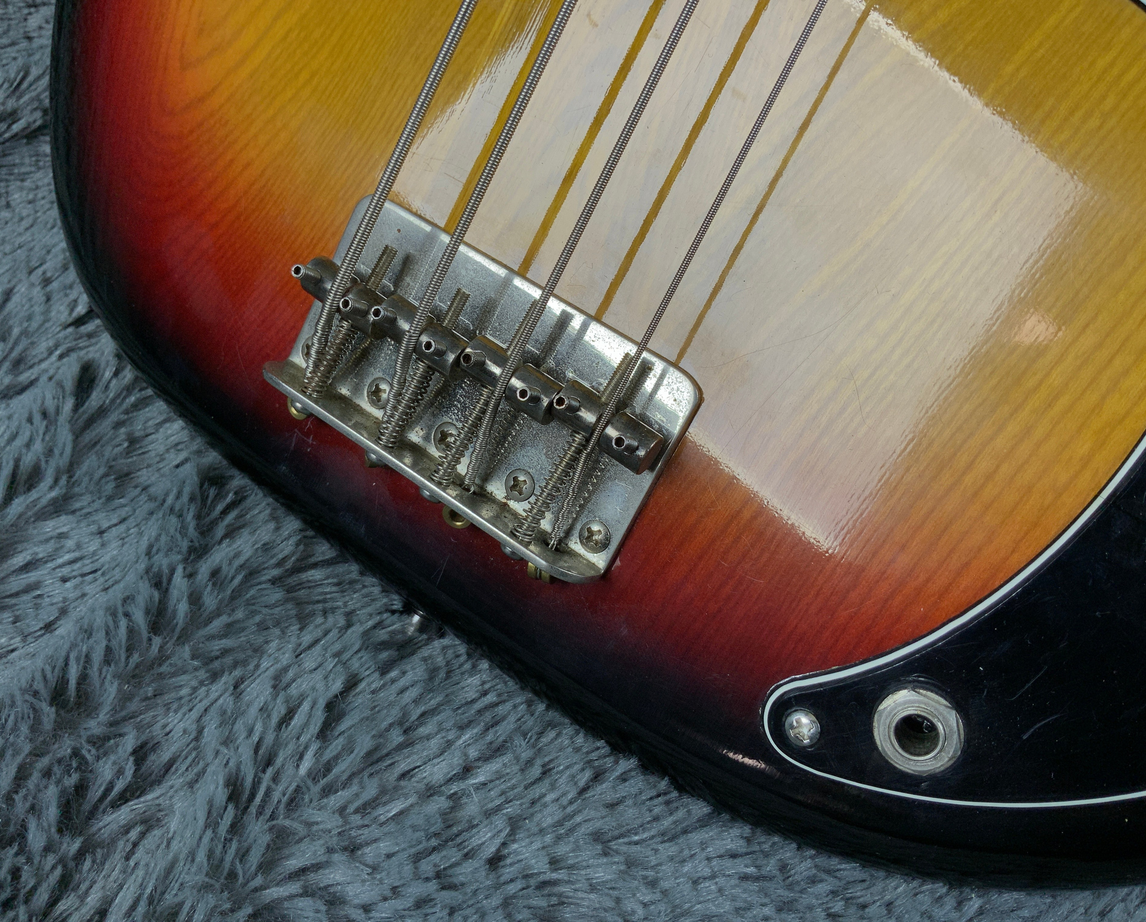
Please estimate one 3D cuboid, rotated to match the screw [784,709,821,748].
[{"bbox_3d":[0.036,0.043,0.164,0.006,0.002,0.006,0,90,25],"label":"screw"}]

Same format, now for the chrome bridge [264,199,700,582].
[{"bbox_3d":[-0.020,-0.015,0.185,0.081,0.016,0.043,32,103,22],"label":"chrome bridge"}]

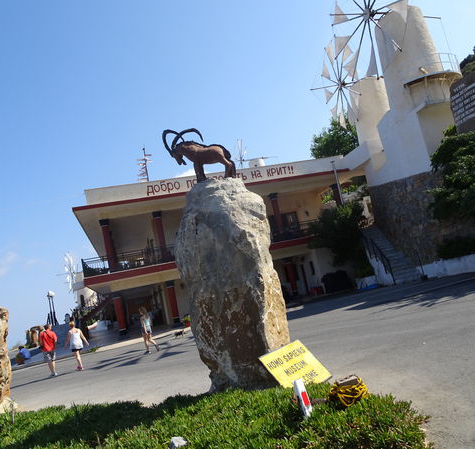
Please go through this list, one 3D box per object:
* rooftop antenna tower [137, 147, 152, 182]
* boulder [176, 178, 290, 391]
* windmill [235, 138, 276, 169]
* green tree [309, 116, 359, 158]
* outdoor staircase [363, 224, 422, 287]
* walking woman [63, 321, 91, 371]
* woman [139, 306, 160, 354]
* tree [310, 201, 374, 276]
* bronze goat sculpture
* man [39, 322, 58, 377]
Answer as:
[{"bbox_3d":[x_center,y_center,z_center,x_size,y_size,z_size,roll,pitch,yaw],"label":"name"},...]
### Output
[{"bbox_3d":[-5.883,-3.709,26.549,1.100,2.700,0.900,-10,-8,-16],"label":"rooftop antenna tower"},{"bbox_3d":[-0.090,1.077,7.450,1.750,3.650,1.300,-11,-8,-2],"label":"boulder"},{"bbox_3d":[1.553,-4.444,30.000,2.300,3.600,3.000,-9,-9,-15],"label":"windmill"},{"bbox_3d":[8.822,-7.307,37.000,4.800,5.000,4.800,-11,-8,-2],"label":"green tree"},{"bbox_3d":[9.675,1.759,27.130,1.600,4.000,5.200,-12,-8,0],"label":"outdoor staircase"},{"bbox_3d":[-5.665,4.243,14.574,0.680,1.660,0.420,-8,-9,-21],"label":"walking woman"},{"bbox_3d":[-3.297,3.857,15.242,0.620,1.660,0.450,-11,-8,-6],"label":"woman"},{"bbox_3d":[6.748,1.048,27.200,3.800,4.900,3.700,-11,-8,-2],"label":"tree"},{"bbox_3d":[-0.728,-1.269,7.750,1.180,1.040,0.480,-11,-8,-5],"label":"bronze goat sculpture"},{"bbox_3d":[-6.579,4.356,14.423,0.560,1.760,0.400,-8,-9,-21],"label":"man"}]

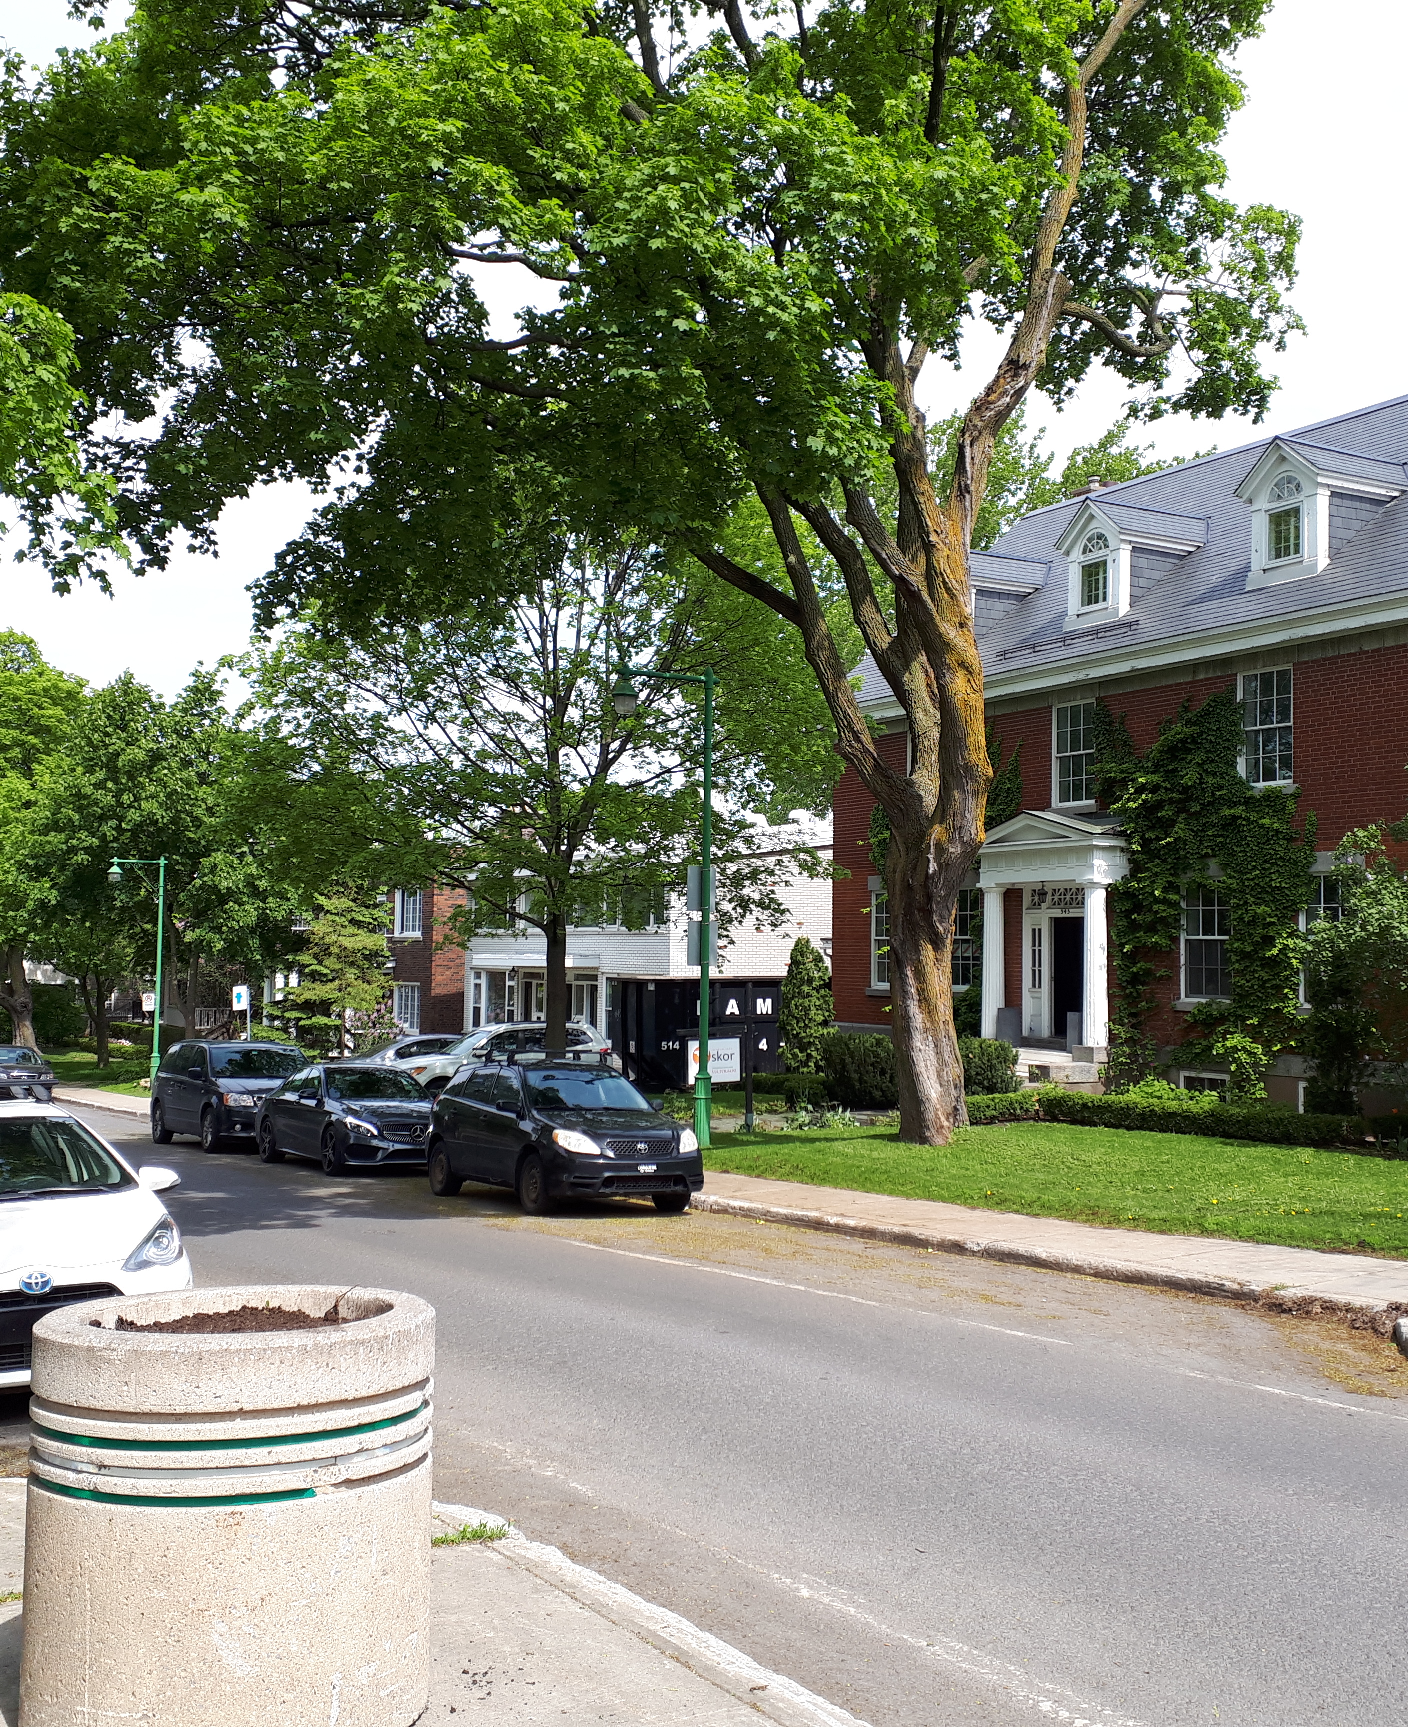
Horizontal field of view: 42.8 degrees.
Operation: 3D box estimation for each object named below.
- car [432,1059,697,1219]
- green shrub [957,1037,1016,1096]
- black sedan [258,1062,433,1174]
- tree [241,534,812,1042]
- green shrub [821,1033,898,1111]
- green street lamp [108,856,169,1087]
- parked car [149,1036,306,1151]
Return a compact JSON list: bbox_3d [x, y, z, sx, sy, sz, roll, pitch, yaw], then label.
[{"bbox_3d":[-1.650,2.961,20.088,1.790,1.590,4.350,3,-6,-30],"label":"car"},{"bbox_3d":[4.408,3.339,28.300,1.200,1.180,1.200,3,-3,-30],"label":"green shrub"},{"bbox_3d":[-5.047,3.673,25.996,1.820,1.440,4.690,3,-7,-30],"label":"black sedan"},{"bbox_3d":[-2.950,-0.868,31.500,10.000,10.300,10.200,1,-3,0],"label":"tree"},{"bbox_3d":[2.655,3.505,30.300,1.400,1.320,1.450,1,-3,0],"label":"green shrub"},{"bbox_3d":[-15.050,2.890,47.700,1.570,6.250,0.380,2,-3,-30],"label":"green street lamp"},{"bbox_3d":[-8.242,4.098,31.628,2.000,1.750,5.150,3,-7,-31],"label":"parked car"}]

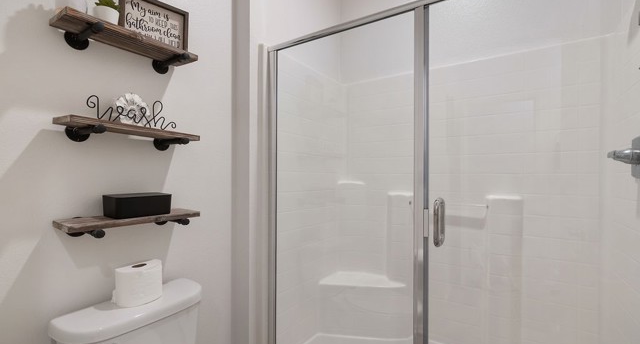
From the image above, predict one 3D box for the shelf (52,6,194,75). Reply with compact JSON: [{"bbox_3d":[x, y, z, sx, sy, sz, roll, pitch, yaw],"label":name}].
[{"bbox_3d":[-0.672,-0.441,1.026,0.164,0.068,0.414,3,2,34],"label":"shelf"}]

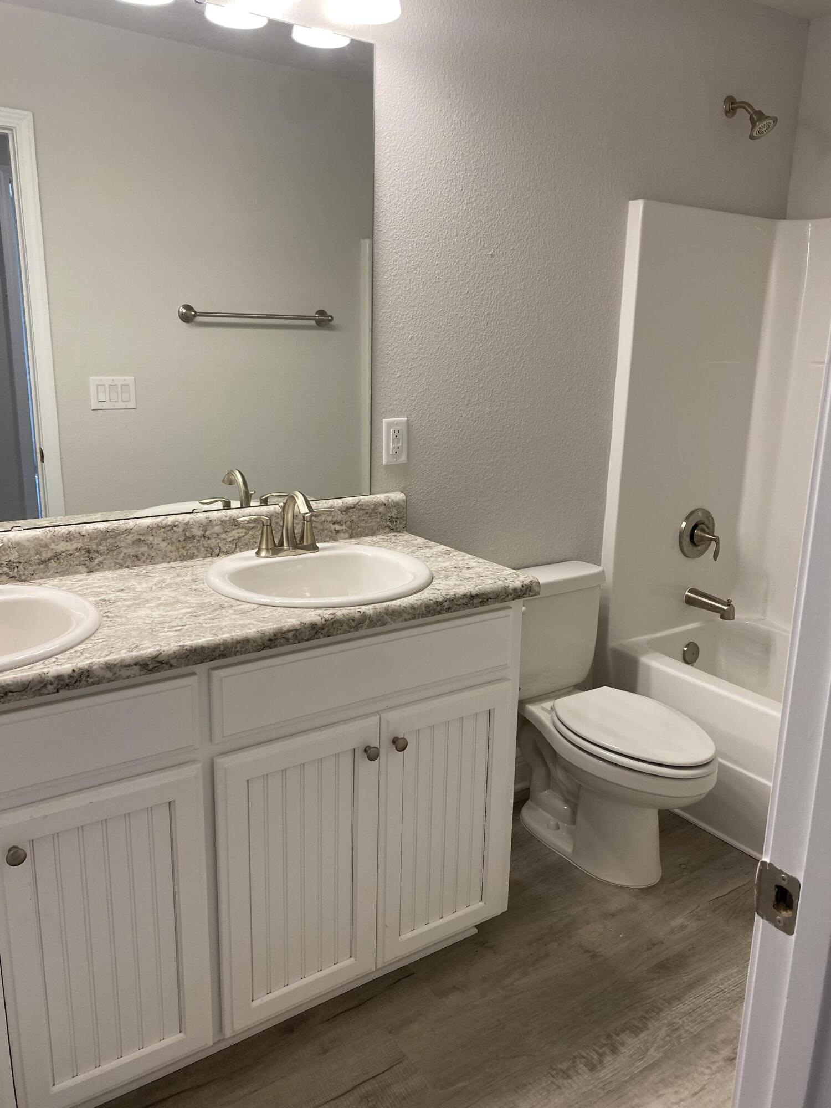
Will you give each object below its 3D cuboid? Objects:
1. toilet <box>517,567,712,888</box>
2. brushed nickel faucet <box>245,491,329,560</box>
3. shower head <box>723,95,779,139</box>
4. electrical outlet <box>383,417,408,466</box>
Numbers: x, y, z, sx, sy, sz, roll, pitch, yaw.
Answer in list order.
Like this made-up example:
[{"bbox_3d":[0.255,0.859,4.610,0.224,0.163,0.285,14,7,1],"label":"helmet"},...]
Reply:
[{"bbox_3d":[0.503,0.473,2.260,0.428,0.744,0.695,-8,17,-33],"label":"toilet"},{"bbox_3d":[-0.262,-0.066,1.821,0.239,0.147,0.140,-8,17,-33],"label":"brushed nickel faucet"},{"bbox_3d":[1.004,-1.309,2.486,0.088,0.143,0.168,-8,17,-33],"label":"shower head"},{"bbox_3d":[-0.049,-0.287,2.123,0.071,0.115,0.008,-8,17,-33],"label":"electrical outlet"}]

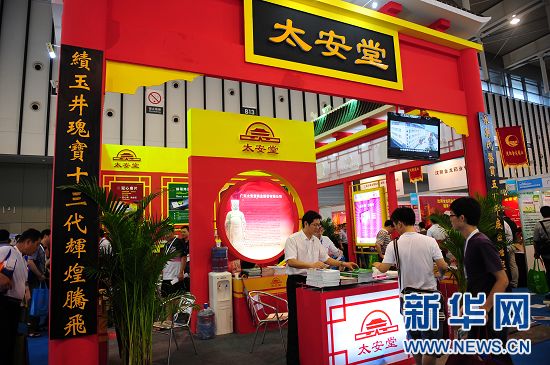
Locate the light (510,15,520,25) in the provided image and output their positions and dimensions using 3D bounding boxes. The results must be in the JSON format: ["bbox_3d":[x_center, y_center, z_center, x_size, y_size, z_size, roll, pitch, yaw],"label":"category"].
[{"bbox_3d":[12.482,-8.459,19.000,0.480,0.400,0.480,1,-7,-27],"label":"light"}]

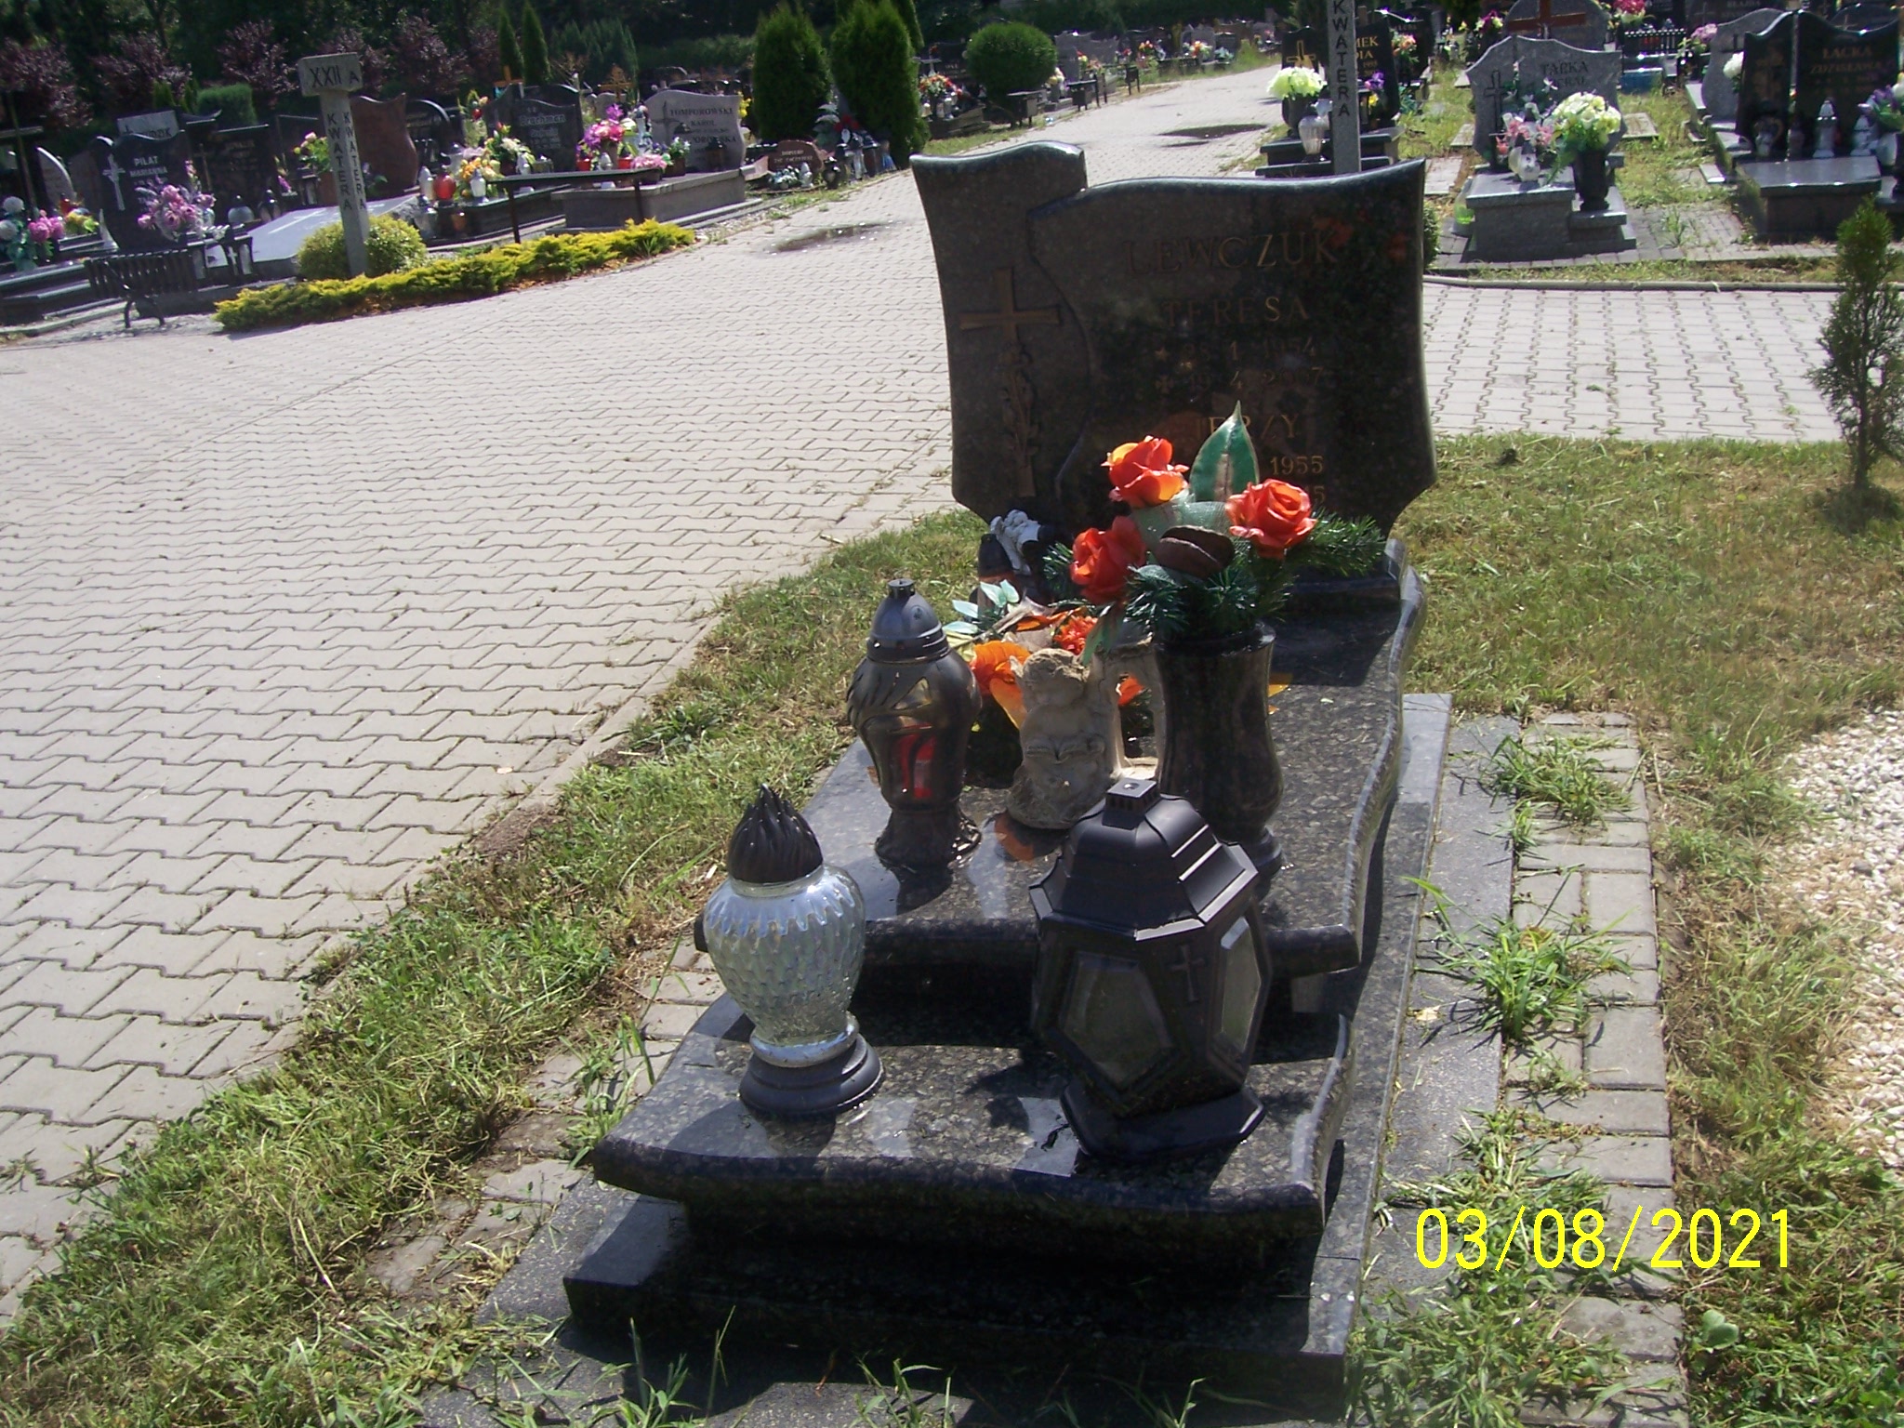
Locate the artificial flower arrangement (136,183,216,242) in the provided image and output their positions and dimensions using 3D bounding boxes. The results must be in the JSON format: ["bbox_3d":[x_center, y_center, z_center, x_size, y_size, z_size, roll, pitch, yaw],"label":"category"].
[{"bbox_3d":[-5.439,-3.517,13.100,0.530,0.420,0.450,5,24,29],"label":"artificial flower arrangement"}]

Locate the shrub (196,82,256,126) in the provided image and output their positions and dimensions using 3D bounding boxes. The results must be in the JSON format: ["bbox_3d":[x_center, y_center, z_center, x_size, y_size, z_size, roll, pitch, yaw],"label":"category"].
[{"bbox_3d":[-7.322,-5.796,19.000,0.650,1.250,0.650,5,24,29],"label":"shrub"}]

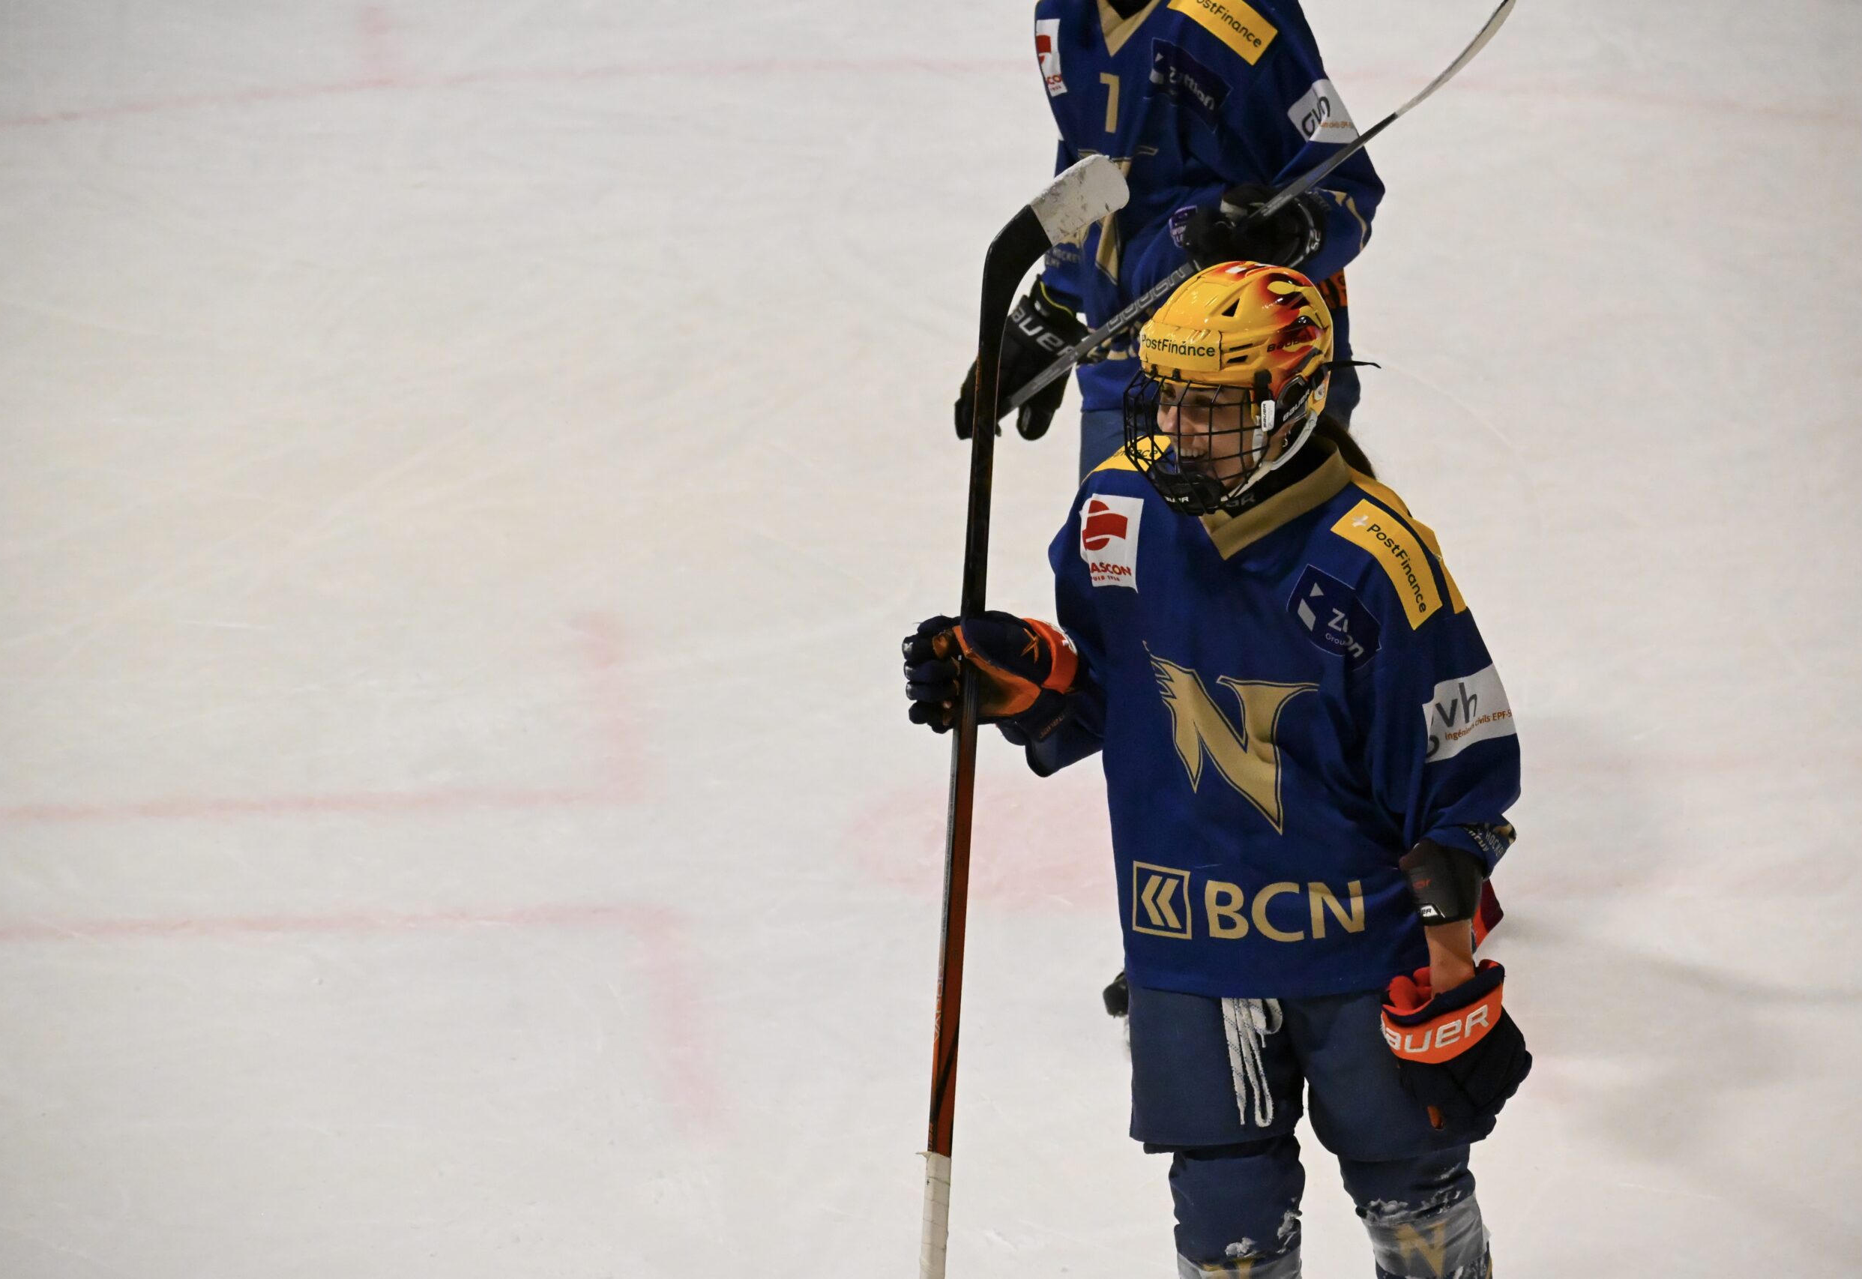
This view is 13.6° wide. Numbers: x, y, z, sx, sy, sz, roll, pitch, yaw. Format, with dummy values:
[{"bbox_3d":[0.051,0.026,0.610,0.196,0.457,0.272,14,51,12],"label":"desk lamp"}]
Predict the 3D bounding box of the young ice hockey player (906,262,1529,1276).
[{"bbox_3d":[0.368,0.386,9.599,0.660,1.730,0.620,11,23,27],"label":"young ice hockey player"}]

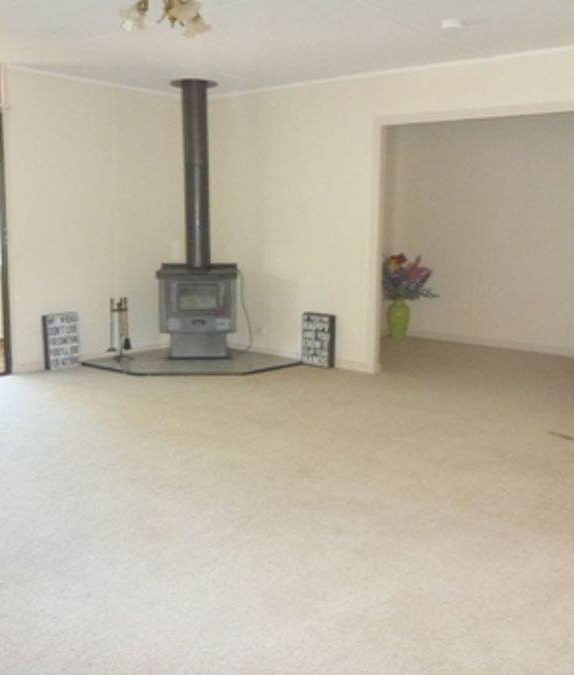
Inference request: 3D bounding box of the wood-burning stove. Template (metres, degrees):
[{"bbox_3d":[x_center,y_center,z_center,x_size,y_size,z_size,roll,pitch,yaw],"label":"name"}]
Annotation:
[{"bbox_3d":[-0.803,-1.029,6.535,0.700,2.400,0.540,0,10,-6],"label":"wood-burning stove"}]

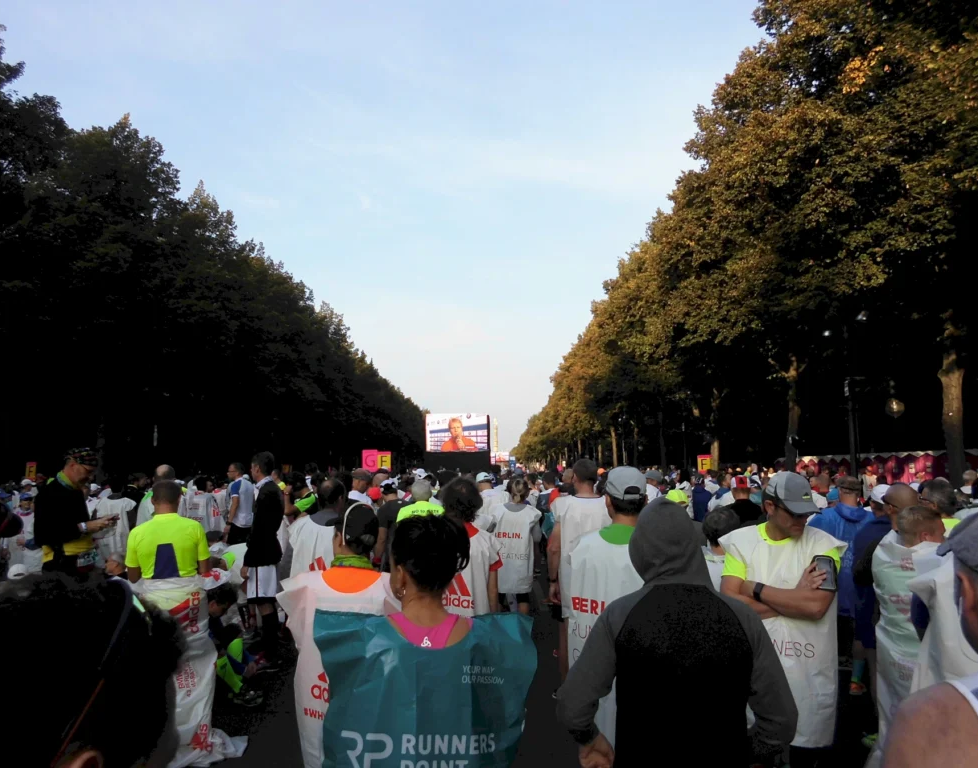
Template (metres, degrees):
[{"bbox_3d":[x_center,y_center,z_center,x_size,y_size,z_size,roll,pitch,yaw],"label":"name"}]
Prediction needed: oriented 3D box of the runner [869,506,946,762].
[{"bbox_3d":[1.788,1.286,3.131,0.520,1.610,0.360,-3,-7,28],"label":"runner"}]

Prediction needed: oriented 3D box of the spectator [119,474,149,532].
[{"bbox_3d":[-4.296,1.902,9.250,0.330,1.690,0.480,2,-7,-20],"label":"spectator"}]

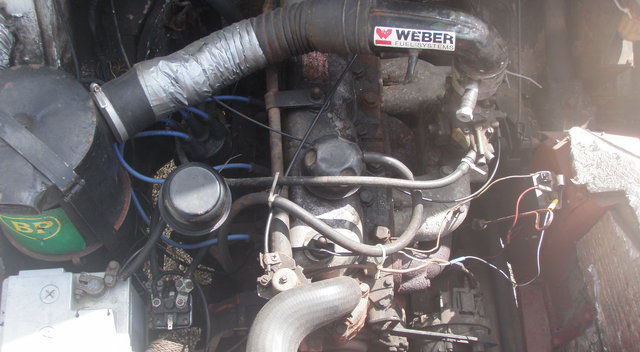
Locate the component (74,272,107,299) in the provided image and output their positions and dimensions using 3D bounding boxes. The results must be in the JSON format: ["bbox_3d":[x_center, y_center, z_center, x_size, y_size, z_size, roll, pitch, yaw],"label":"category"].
[{"bbox_3d":[-0.304,0.146,0.930,0.042,0.022,0.034,-2,67,-4],"label":"component"}]

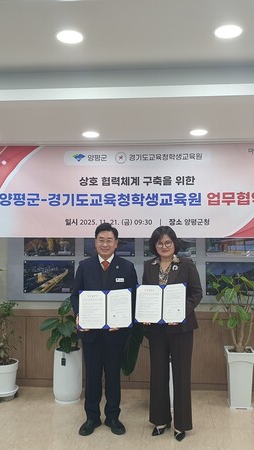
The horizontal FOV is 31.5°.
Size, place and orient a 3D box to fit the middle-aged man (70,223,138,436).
[{"bbox_3d":[-0.187,0.839,3.752,0.563,1.714,0.412,0,0,-1],"label":"middle-aged man"}]

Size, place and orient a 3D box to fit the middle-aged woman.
[{"bbox_3d":[0.378,0.850,3.712,0.513,1.691,0.412,0,0,12],"label":"middle-aged woman"}]

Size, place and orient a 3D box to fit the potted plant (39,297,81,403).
[{"bbox_3d":[-0.588,1.203,4.386,0.463,0.986,0.433,0,0,4],"label":"potted plant"}]

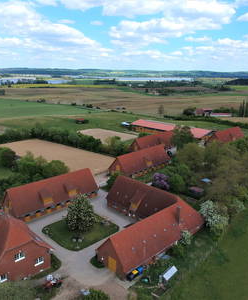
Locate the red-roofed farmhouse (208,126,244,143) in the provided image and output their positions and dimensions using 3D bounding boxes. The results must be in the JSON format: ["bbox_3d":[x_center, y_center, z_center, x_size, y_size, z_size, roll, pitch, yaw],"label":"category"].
[{"bbox_3d":[64.889,-9.164,182.531,27.969,8.363,10.092,-13,20,-39],"label":"red-roofed farmhouse"}]

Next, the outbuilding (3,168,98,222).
[{"bbox_3d":[-23.265,13.691,95.634,30.022,9.499,10.177,-14,21,-43],"label":"outbuilding"}]

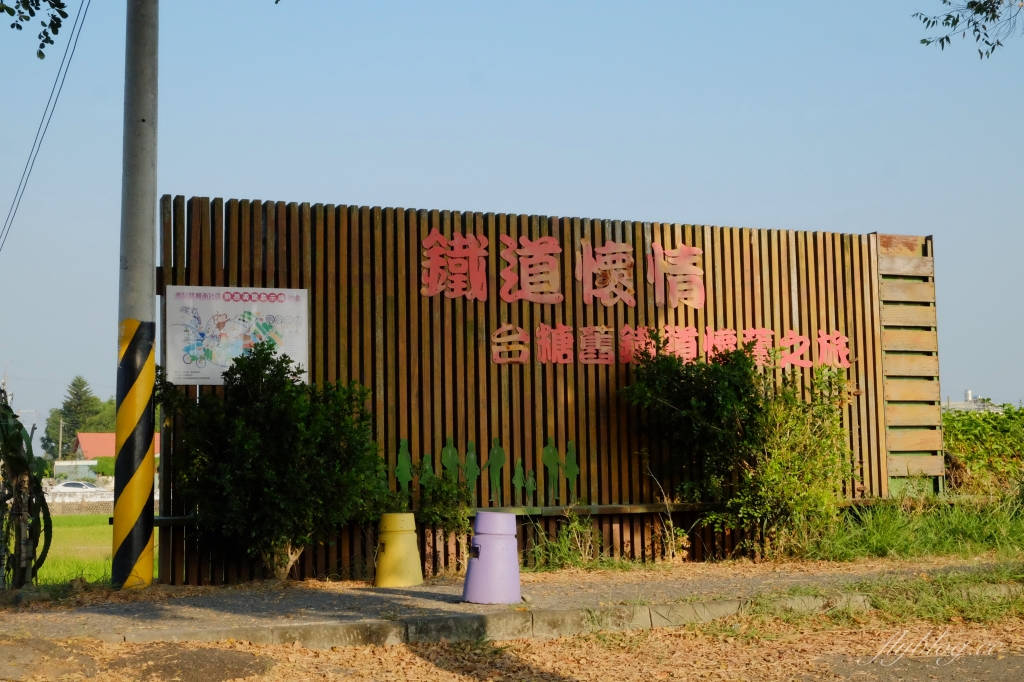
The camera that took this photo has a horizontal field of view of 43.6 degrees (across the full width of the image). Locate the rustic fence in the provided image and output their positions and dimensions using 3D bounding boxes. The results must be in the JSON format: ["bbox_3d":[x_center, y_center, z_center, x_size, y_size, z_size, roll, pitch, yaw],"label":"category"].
[{"bbox_3d":[0.908,0.523,14.059,9.169,3.823,0.400,1,-6,-20],"label":"rustic fence"}]

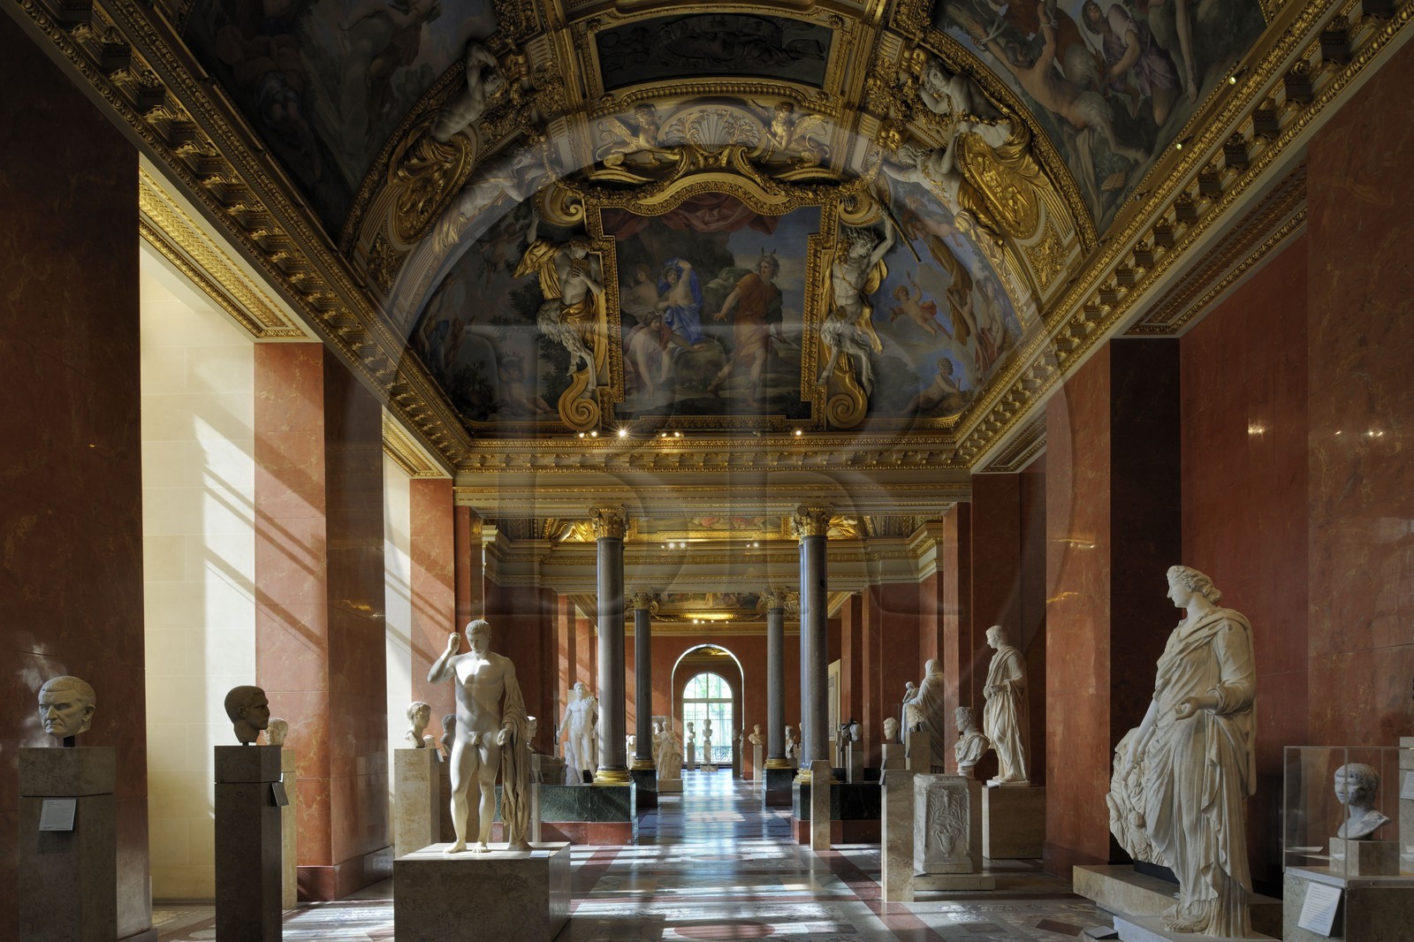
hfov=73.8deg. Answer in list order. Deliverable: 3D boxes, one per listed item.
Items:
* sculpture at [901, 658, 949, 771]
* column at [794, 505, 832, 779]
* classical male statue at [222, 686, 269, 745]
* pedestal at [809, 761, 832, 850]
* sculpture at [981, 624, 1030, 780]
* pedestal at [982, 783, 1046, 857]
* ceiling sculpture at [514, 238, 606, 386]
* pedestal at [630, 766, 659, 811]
[{"bbox_3d":[3.886,4.307,16.700,0.800,1.950,0.750,-1,-9,9],"label":"sculpture"},{"bbox_3d":[1.544,2.528,13.650,0.570,4.000,0.570,0,-6,0],"label":"column"},{"bbox_3d":[-2.637,1.399,5.400,0.260,0.320,0.220,1,-9,-9],"label":"classical male statue"},{"bbox_3d":[1.527,4.493,12.650,0.240,1.200,0.250,0,-9,0],"label":"pedestal"},{"bbox_3d":[3.868,3.024,12.200,0.620,2.050,0.720,2,-6,-15],"label":"sculpture"},{"bbox_3d":[3.918,4.445,12.000,0.780,0.870,0.700,0,-9,0],"label":"pedestal"},{"bbox_3d":[-2.019,-2.148,13.000,1.250,2.150,0.650,1,-6,-6],"label":"ceiling sculpture"},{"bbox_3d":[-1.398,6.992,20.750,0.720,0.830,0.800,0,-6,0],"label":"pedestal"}]

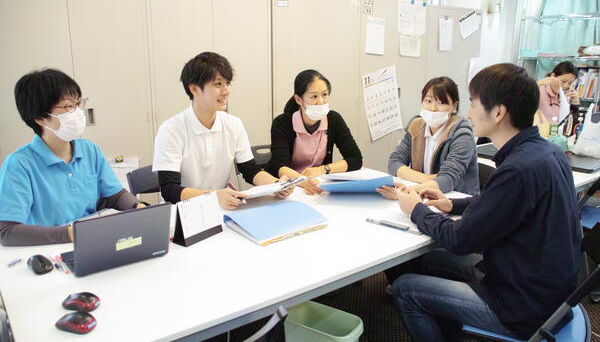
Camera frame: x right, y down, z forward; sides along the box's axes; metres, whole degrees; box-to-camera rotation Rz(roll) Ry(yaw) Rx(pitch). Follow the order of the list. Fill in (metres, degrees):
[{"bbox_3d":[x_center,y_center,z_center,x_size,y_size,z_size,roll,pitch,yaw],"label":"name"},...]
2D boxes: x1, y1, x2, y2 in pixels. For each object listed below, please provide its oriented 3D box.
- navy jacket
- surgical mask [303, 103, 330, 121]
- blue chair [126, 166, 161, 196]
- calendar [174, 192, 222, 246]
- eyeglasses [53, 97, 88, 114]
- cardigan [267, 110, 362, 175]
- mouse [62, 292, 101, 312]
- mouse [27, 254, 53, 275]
[{"bbox_3d":[0.692,0.202,1.610,0.530,0.660,0.470,6,14,27],"label":"navy jacket"},{"bbox_3d":[0.076,-0.295,2.246,0.140,0.095,0.080,-10,16,-36],"label":"surgical mask"},{"bbox_3d":[-0.502,0.419,2.196,0.460,0.790,0.480,-11,17,-40],"label":"blue chair"},{"bbox_3d":[-0.354,0.160,1.573,0.066,0.150,0.176,10,16,33],"label":"calendar"},{"bbox_3d":[-0.826,-0.229,1.552,0.135,0.043,0.135,2,21,11],"label":"eyeglasses"},{"bbox_3d":[0.073,-0.068,2.260,0.450,0.480,0.310,-6,15,-24],"label":"cardigan"},{"bbox_3d":[-0.551,0.325,1.133,0.097,0.036,0.060,4,14,15],"label":"mouse"},{"bbox_3d":[-0.793,0.286,1.373,0.097,0.036,0.060,10,16,38],"label":"mouse"}]

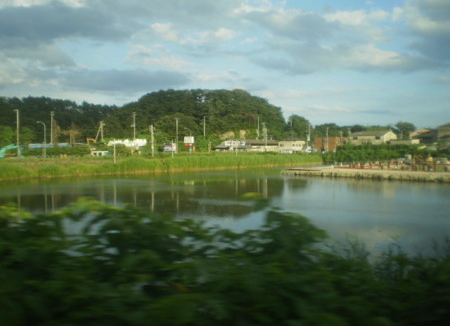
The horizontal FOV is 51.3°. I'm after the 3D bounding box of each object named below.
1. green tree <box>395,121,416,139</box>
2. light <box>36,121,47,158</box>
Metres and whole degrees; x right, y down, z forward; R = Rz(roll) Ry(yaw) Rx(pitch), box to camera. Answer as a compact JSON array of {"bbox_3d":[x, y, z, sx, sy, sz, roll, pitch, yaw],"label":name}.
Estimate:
[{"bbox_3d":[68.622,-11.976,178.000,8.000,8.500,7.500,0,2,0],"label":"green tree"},{"bbox_3d":[-45.855,-5.823,117.000,2.400,9.500,0.400,0,2,18],"label":"light"}]

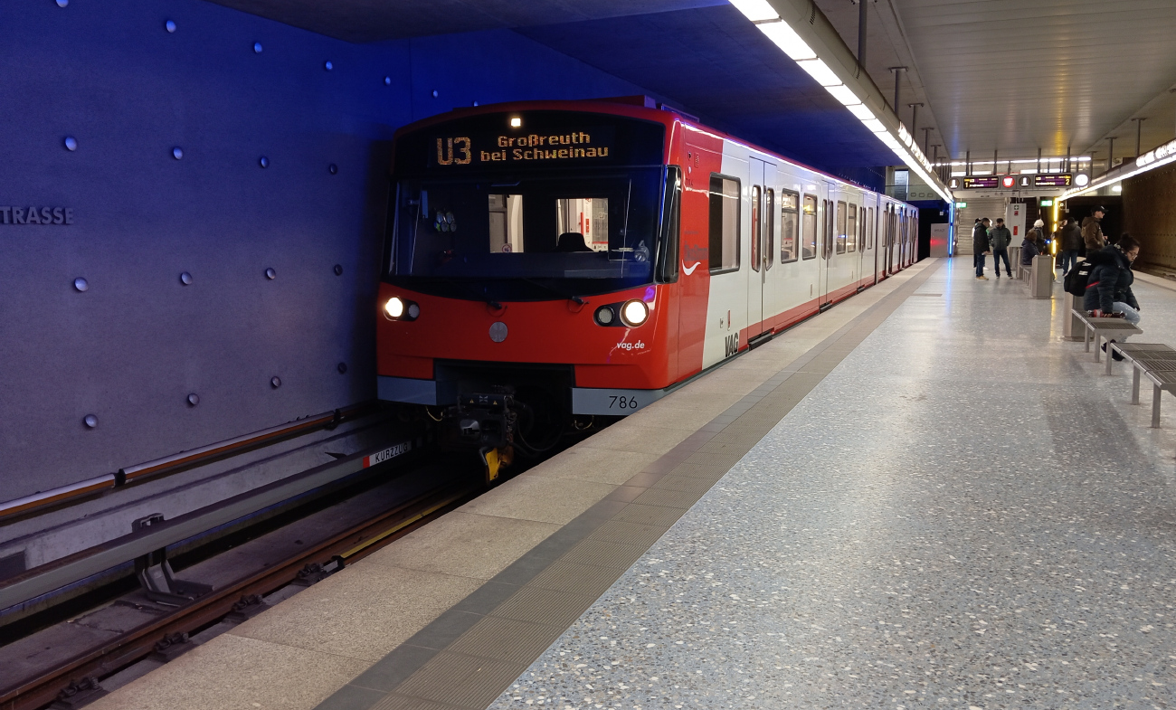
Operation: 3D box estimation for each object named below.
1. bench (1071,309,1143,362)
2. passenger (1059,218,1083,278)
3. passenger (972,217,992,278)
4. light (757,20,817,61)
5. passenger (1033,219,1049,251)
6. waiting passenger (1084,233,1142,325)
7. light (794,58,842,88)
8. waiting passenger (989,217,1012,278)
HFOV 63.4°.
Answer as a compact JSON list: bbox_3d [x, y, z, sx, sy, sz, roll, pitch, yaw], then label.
[{"bbox_3d":[5.364,-0.154,9.943,0.399,0.427,2.401,2,8,22],"label":"bench"},{"bbox_3d":[14.193,-3.162,27.891,0.550,1.710,0.380,1,7,11],"label":"passenger"},{"bbox_3d":[11.096,-2.981,26.768,0.420,1.700,0.520,1,7,16],"label":"passenger"},{"bbox_3d":[1.451,-2.278,6.831,0.199,0.080,1.435,2,8,22],"label":"light"},{"bbox_3d":[12.523,-2.923,26.383,0.400,1.650,0.500,1,7,16],"label":"passenger"},{"bbox_3d":[5.496,-0.614,9.969,0.620,1.325,0.500,5,9,39],"label":"waiting passenger"},{"bbox_3d":[2.008,-2.456,8.193,0.199,0.080,1.440,2,8,22],"label":"light"},{"bbox_3d":[11.897,-3.062,27.377,0.560,1.690,0.370,4,8,30],"label":"waiting passenger"}]

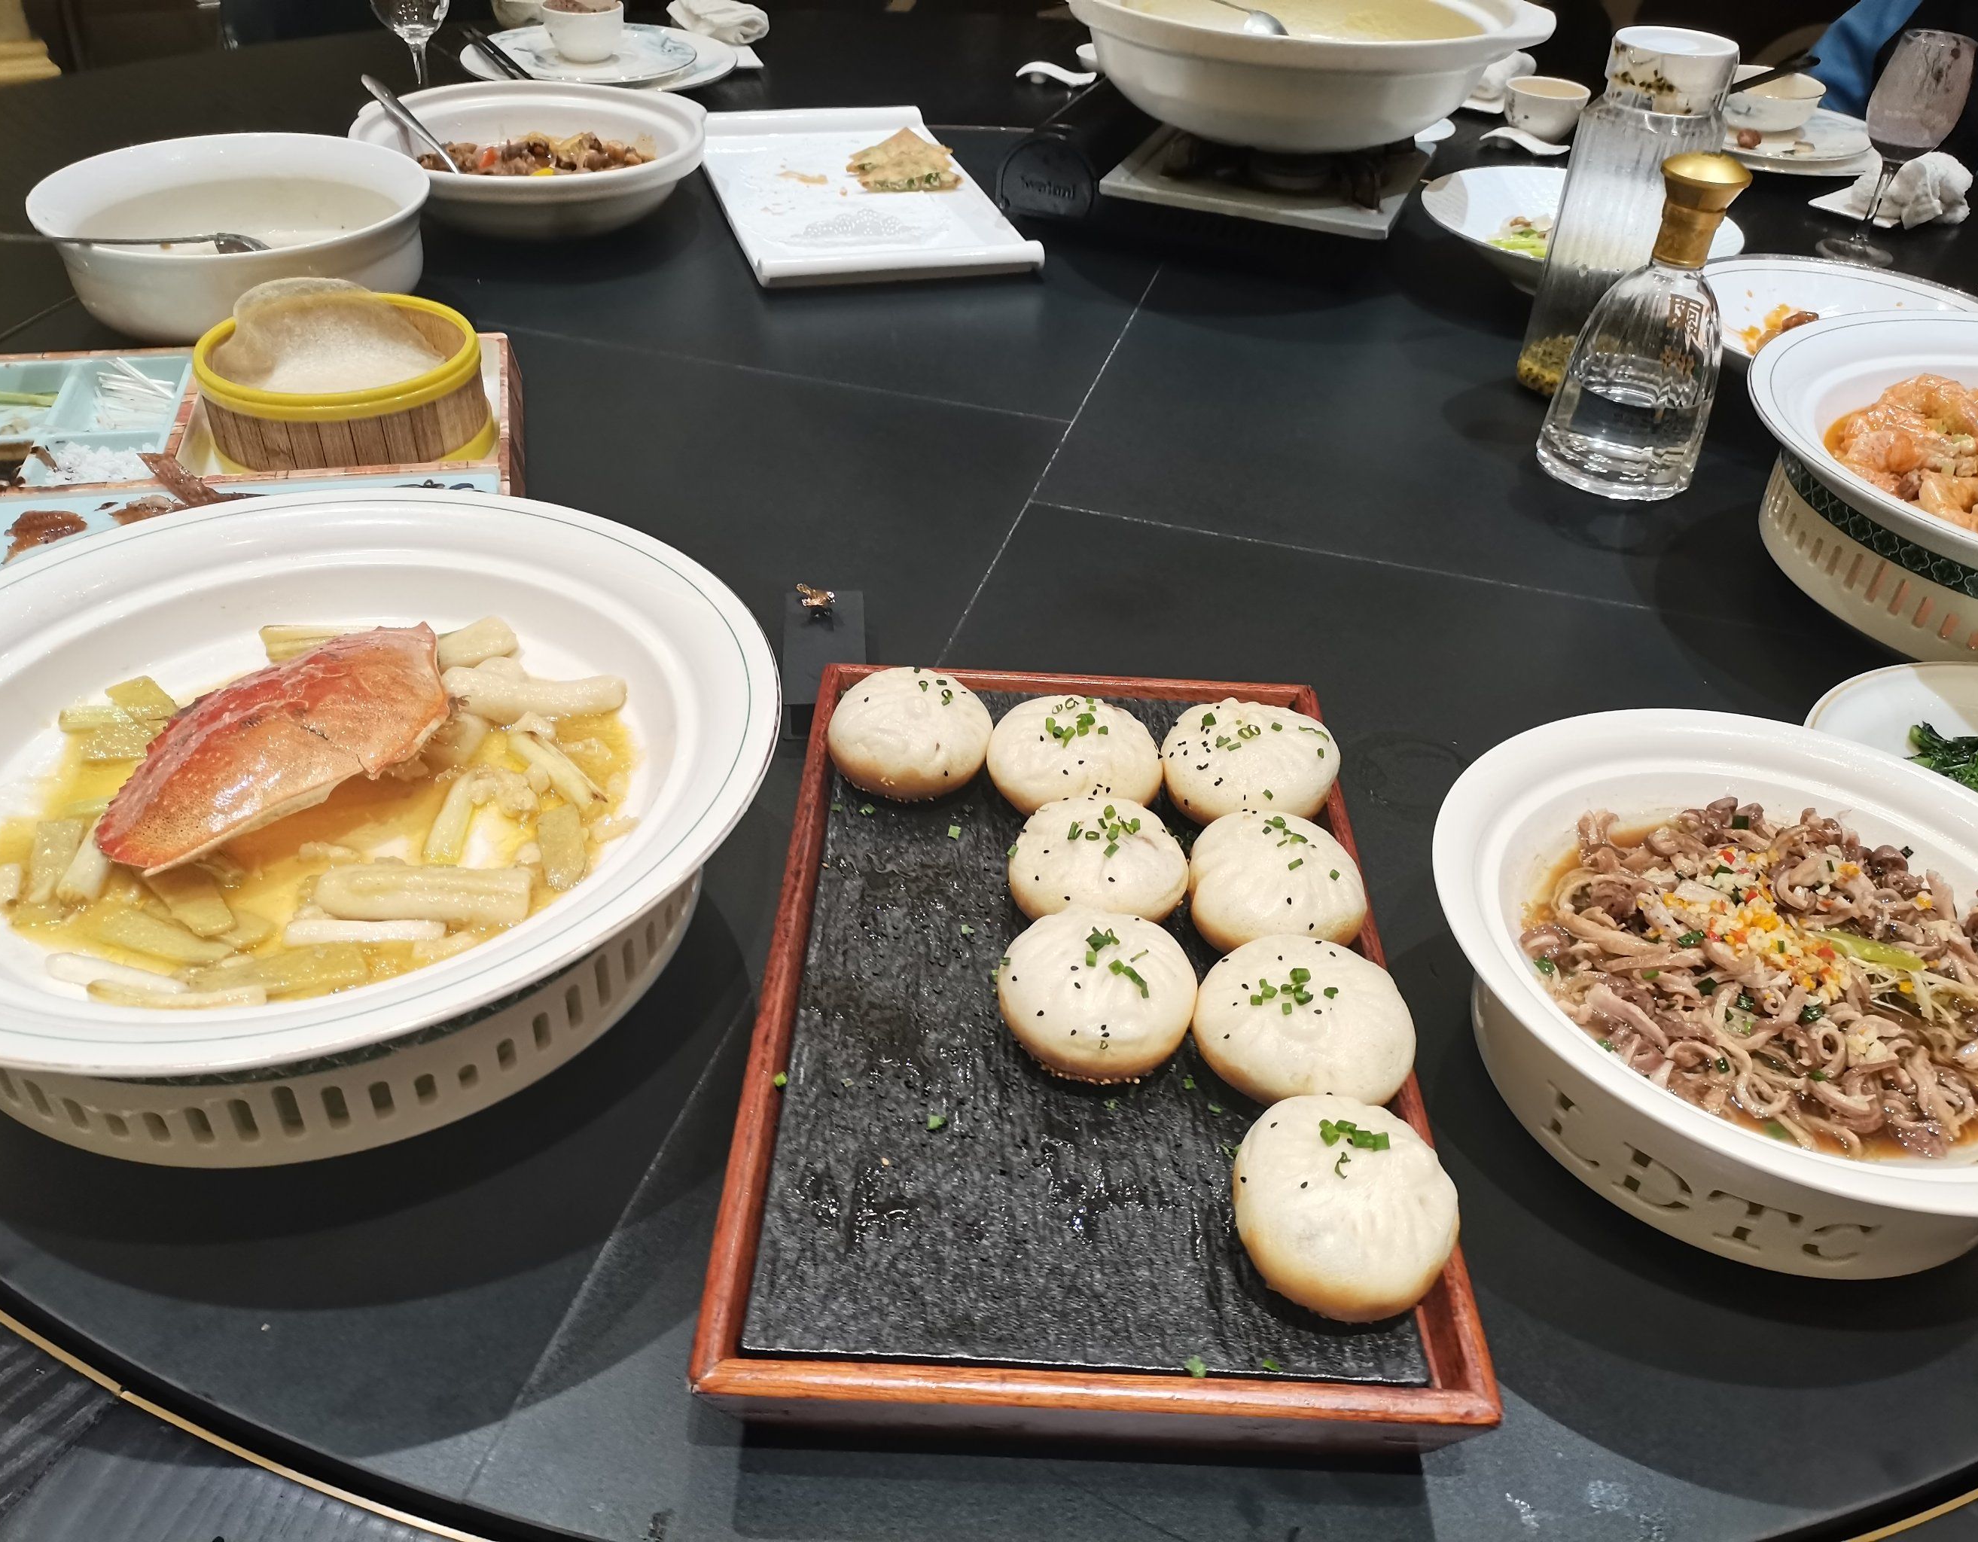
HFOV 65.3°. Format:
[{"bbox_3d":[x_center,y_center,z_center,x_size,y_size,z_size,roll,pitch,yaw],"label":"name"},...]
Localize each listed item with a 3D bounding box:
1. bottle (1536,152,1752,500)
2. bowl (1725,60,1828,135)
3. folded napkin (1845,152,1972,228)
[{"bbox_3d":[0.434,-0.289,0.997,0.104,0.203,0.104,-4,38,-9],"label":"bottle"},{"bbox_3d":[0.882,-0.760,1.761,0.124,0.048,0.124,3,38,0],"label":"bowl"},{"bbox_3d":[0.940,-0.593,1.583,0.104,0.050,0.084,3,38,0],"label":"folded napkin"}]

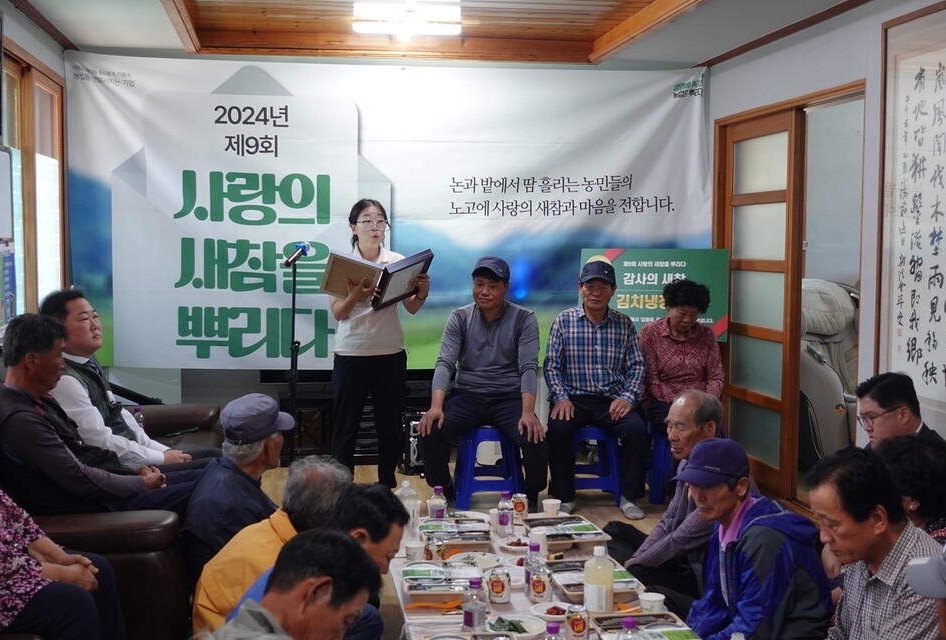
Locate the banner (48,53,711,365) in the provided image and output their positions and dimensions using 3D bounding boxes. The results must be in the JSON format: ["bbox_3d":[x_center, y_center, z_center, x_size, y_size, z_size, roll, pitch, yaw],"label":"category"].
[{"bbox_3d":[-0.462,-0.656,7.374,4.000,1.950,0.070,0,4,-9],"label":"banner"}]

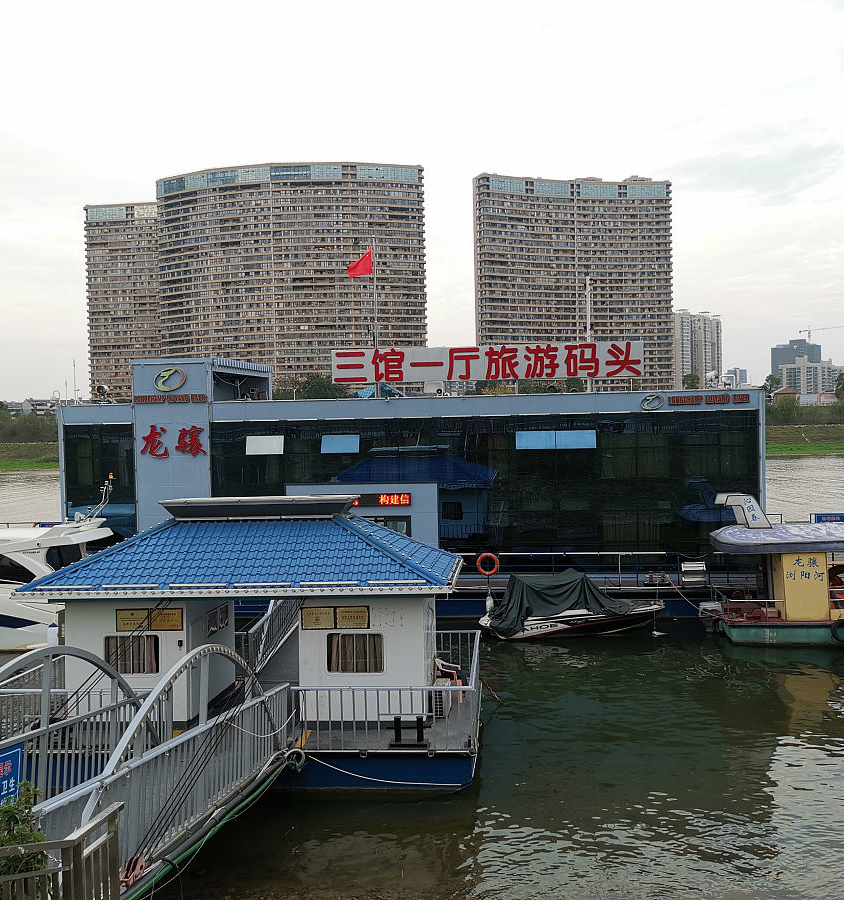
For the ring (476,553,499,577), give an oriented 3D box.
[{"bbox_3d":[2.090,3.610,29.500,0.720,0.720,0.120,-1,2,4],"label":"ring"}]

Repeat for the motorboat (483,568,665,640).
[{"bbox_3d":[4.500,4.511,27.195,5.200,1.850,2.100,-1,2,-8],"label":"motorboat"}]

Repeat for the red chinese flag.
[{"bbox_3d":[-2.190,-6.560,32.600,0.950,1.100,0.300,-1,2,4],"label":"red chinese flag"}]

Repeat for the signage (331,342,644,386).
[{"bbox_3d":[2.200,-2.970,31.950,10.650,1.160,0.200,-1,2,4],"label":"signage"}]

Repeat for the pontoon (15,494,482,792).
[{"bbox_3d":[-3.050,3.370,18.300,8.300,4.950,4.500,-1,2,4],"label":"pontoon"}]

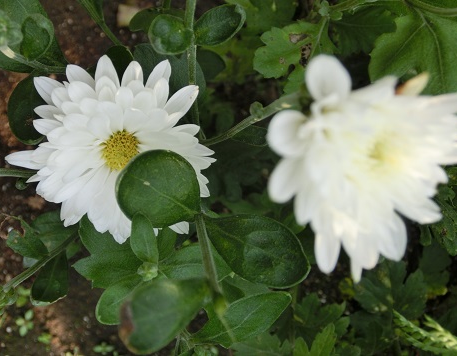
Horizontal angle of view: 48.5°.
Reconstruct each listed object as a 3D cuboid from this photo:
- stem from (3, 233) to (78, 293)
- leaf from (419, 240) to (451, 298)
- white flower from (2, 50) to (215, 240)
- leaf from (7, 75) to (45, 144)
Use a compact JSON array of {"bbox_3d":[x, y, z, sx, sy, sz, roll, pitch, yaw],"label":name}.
[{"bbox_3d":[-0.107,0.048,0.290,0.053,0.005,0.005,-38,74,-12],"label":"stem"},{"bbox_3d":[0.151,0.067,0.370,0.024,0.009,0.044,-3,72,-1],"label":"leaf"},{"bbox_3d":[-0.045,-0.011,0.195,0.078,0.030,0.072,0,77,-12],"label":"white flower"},{"bbox_3d":[-0.088,-0.031,0.230,0.021,0.010,0.031,12,78,-3],"label":"leaf"}]

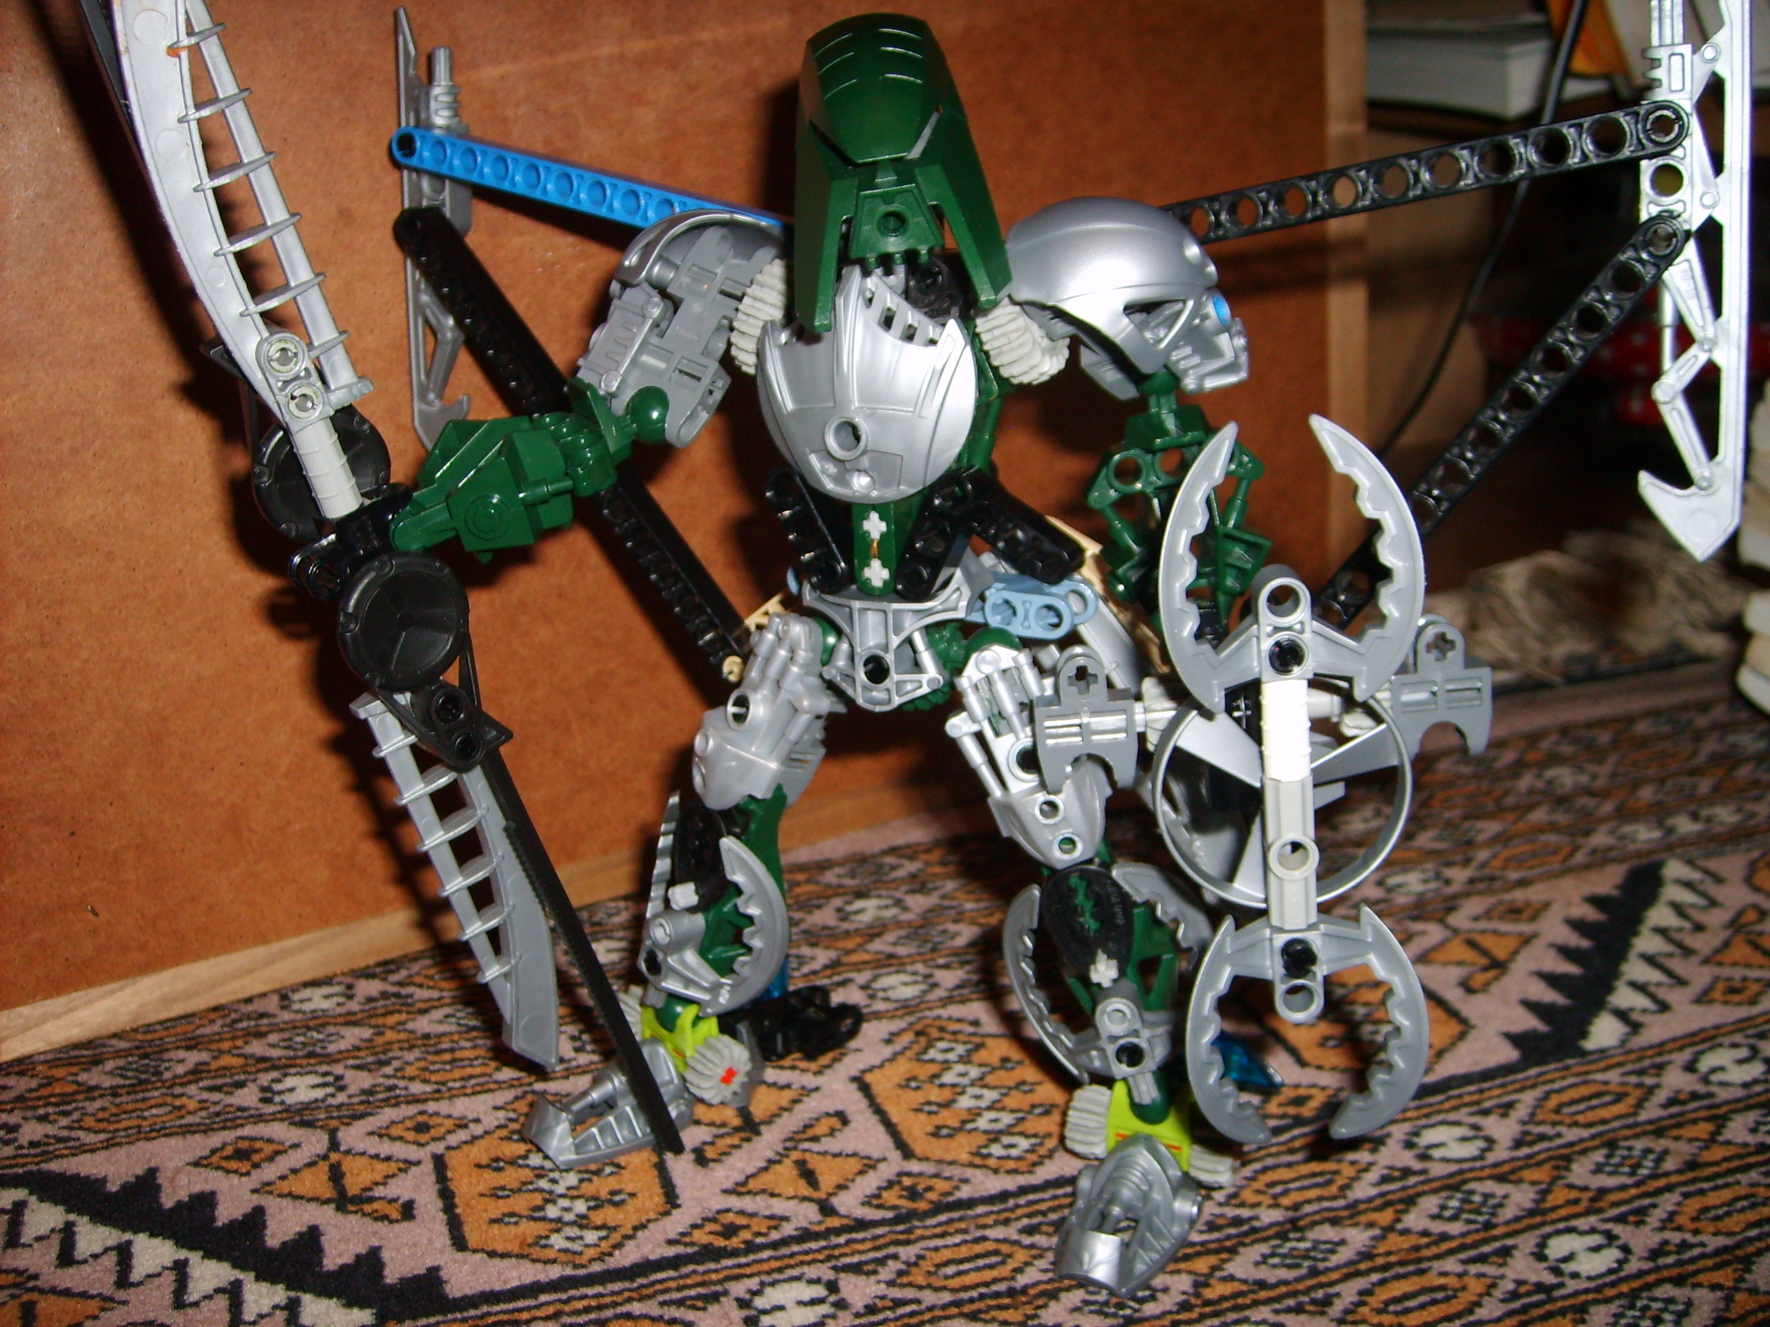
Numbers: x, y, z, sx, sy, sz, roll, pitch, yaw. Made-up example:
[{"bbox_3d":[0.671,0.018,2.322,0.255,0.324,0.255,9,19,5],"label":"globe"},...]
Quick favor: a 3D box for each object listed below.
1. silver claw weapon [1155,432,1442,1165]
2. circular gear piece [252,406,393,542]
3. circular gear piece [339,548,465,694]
[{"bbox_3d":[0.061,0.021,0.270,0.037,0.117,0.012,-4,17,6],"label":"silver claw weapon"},{"bbox_3d":[-0.097,-0.032,0.307,0.023,0.023,0.006,-17,25,-28],"label":"circular gear piece"},{"bbox_3d":[-0.082,-0.007,0.305,0.023,0.023,0.006,-17,25,-28],"label":"circular gear piece"}]

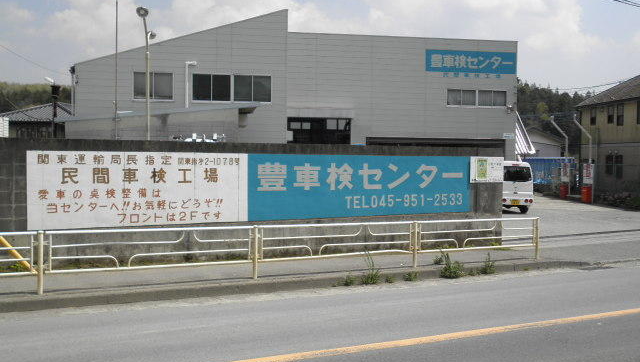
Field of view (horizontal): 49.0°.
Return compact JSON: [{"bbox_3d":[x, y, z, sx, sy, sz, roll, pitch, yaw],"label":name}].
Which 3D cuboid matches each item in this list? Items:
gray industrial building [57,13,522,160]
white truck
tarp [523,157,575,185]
[{"bbox_3d":[-0.001,-3.515,38.101,23.500,8.800,13.500,0,1,-10],"label":"gray industrial building"},{"bbox_3d":[6.548,0.221,26.312,1.475,1.880,3.400,0,1,-12],"label":"white truck"},{"bbox_3d":[15.708,-0.653,48.300,3.700,1.950,0.400,1,1,8],"label":"tarp"}]

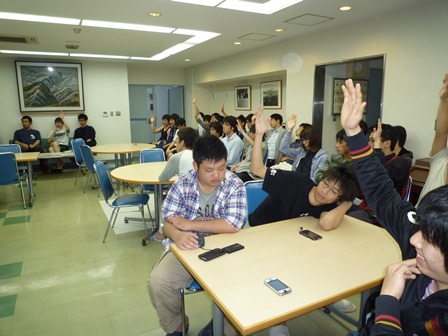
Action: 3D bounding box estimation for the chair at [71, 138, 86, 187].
[{"bbox_3d":[-2.444,-0.104,5.986,0.550,0.820,0.460,1,11,9],"label":"chair"}]

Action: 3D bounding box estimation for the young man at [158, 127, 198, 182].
[{"bbox_3d":[-0.427,0.190,3.293,0.750,1.200,0.550,2,12,13],"label":"young man"}]

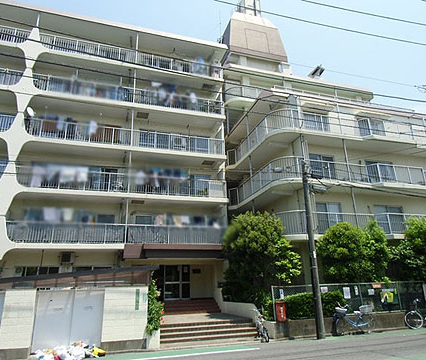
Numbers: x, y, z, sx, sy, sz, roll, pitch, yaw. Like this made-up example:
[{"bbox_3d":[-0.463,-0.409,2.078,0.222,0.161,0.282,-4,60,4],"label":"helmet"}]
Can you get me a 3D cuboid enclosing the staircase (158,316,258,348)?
[{"bbox_3d":[-0.329,5.396,11.841,3.328,0.593,1.352,4,-19,-17],"label":"staircase"}]

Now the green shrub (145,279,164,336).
[{"bbox_3d":[-1.937,4.279,11.099,0.624,1.747,0.676,4,-19,-17],"label":"green shrub"}]

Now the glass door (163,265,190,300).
[{"bbox_3d":[-2.000,5.877,18.963,1.477,1.841,0.104,4,-19,-17],"label":"glass door"}]

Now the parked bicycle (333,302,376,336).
[{"bbox_3d":[5.233,5.140,12.358,1.768,1.082,0.582,4,-19,-17],"label":"parked bicycle"}]

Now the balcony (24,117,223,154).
[{"bbox_3d":[-4.714,-2.018,19.559,11.128,1.269,1.529,4,-19,-17],"label":"balcony"}]

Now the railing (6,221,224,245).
[{"bbox_3d":[-4.649,3.153,17.805,11.128,1.248,1.529,4,-19,-17],"label":"railing"}]

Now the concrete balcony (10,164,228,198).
[{"bbox_3d":[-4.632,0.576,18.696,11.128,1.248,1.529,4,-19,-17],"label":"concrete balcony"}]

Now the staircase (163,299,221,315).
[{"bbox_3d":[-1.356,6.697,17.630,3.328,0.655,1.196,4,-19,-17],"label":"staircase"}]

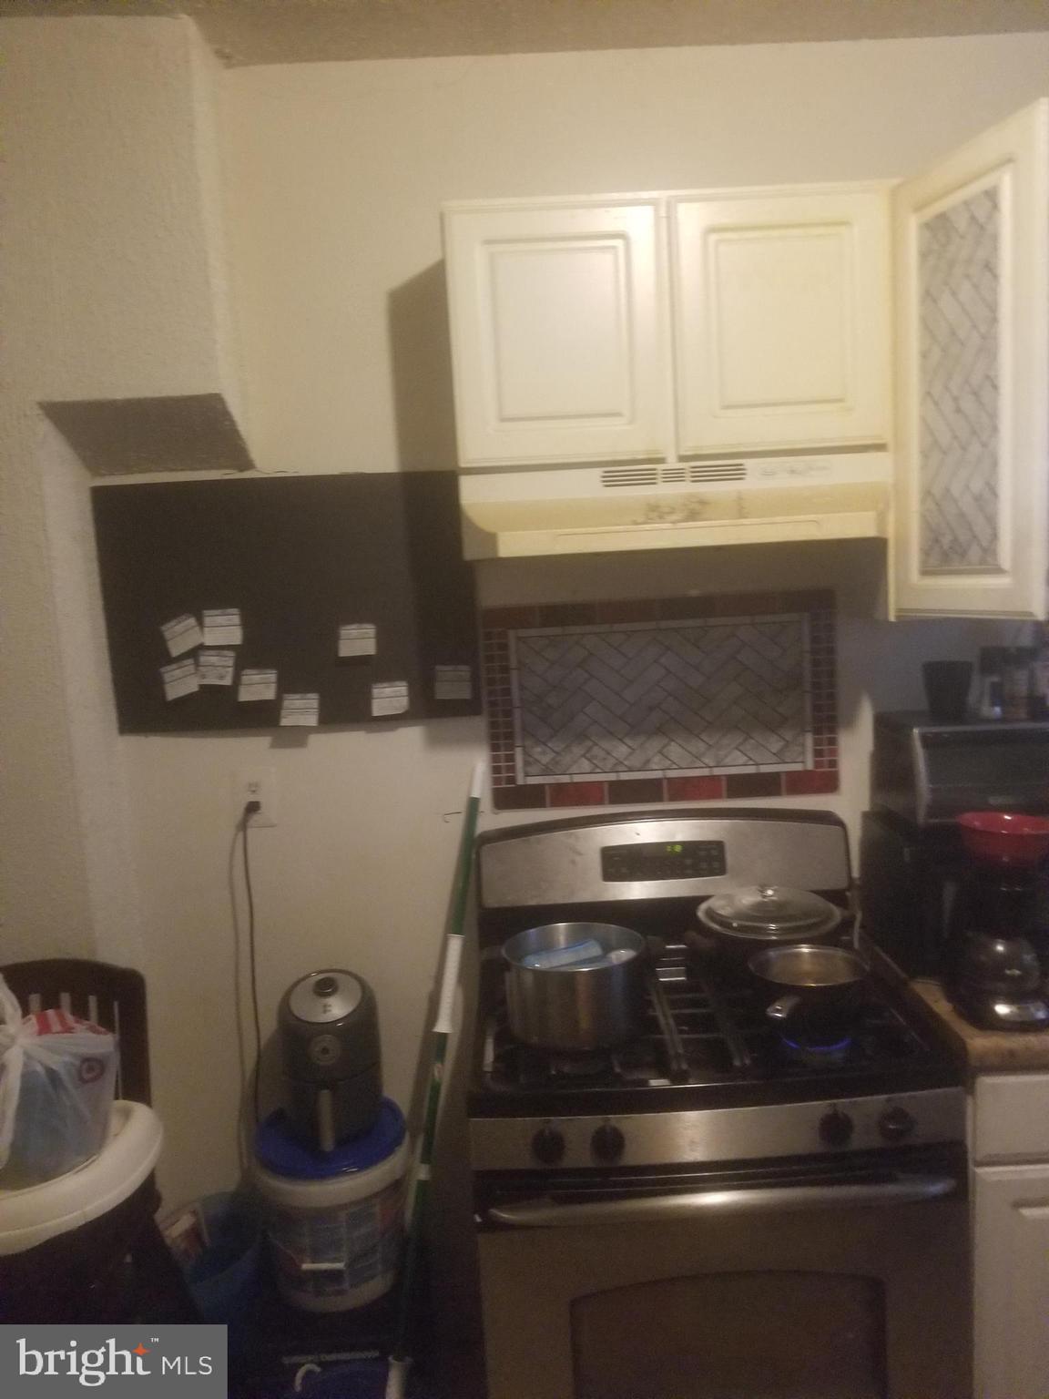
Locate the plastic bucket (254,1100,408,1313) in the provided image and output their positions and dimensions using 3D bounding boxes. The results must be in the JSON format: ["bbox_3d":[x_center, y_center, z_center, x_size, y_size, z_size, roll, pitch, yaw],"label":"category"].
[{"bbox_3d":[-0.384,1.006,2.128,0.300,0.296,0.300,-1,11,-1],"label":"plastic bucket"}]

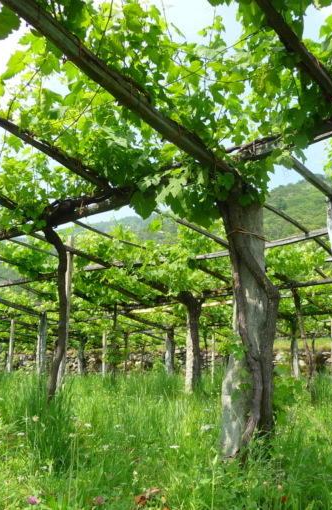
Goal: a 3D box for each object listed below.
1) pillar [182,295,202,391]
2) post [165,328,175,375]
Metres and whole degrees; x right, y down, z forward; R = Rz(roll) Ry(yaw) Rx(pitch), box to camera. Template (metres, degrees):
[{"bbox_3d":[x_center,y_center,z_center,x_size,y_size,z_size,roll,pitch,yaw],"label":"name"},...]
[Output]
[{"bbox_3d":[0.542,1.774,11.255,0.330,2.022,0.280,0,-10,3],"label":"pillar"},{"bbox_3d":[0.123,3.438,19.342,0.310,1.694,0.270,1,-10,1],"label":"post"}]

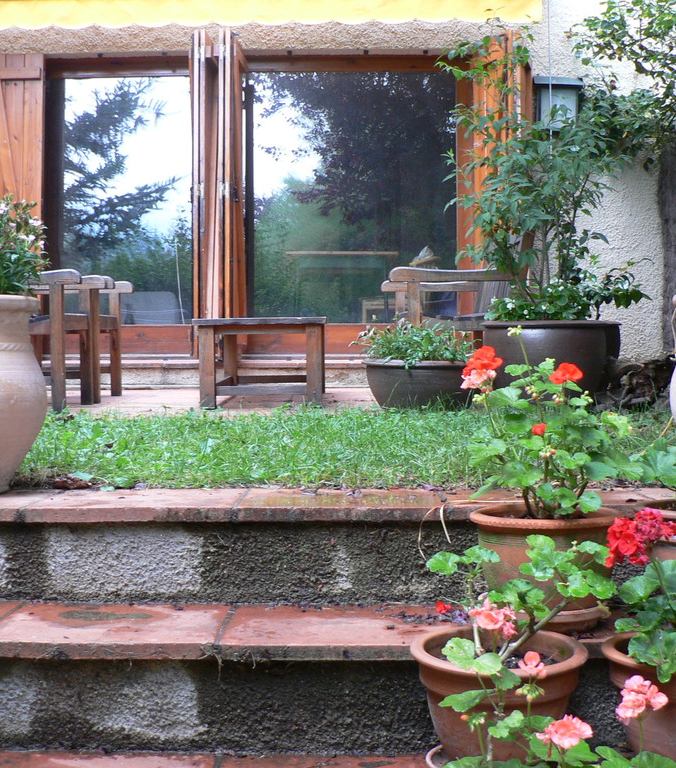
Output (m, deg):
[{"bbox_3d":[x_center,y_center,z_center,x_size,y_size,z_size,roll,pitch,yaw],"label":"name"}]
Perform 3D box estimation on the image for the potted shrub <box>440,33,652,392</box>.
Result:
[{"bbox_3d":[0.901,-0.689,4.600,0.920,1.650,0.880,0,2,0],"label":"potted shrub"}]

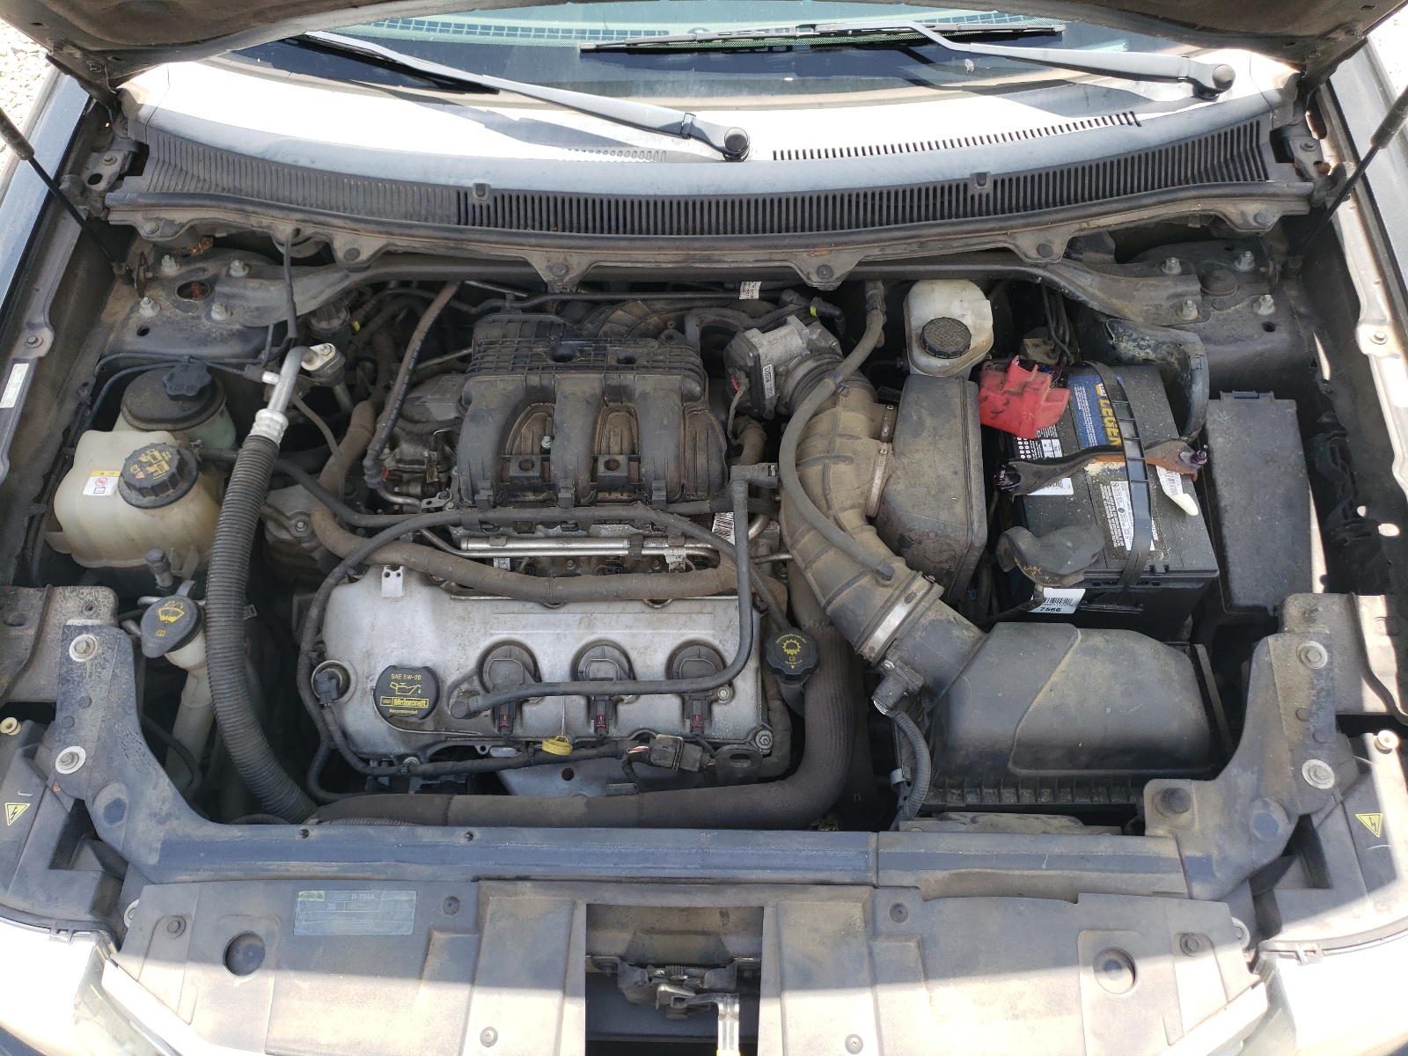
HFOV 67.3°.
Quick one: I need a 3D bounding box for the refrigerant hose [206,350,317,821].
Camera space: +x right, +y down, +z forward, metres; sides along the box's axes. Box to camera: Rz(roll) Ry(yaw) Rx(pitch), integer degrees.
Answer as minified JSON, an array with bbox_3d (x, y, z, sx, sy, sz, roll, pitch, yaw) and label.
[{"bbox_3d":[-0.450,0.050,1.140,0.120,0.165,0.520,0,57,0],"label":"refrigerant hose"}]

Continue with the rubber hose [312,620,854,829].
[{"bbox_3d":[-0.125,0.210,1.150,0.570,0.080,0.260,0,57,0],"label":"rubber hose"}]

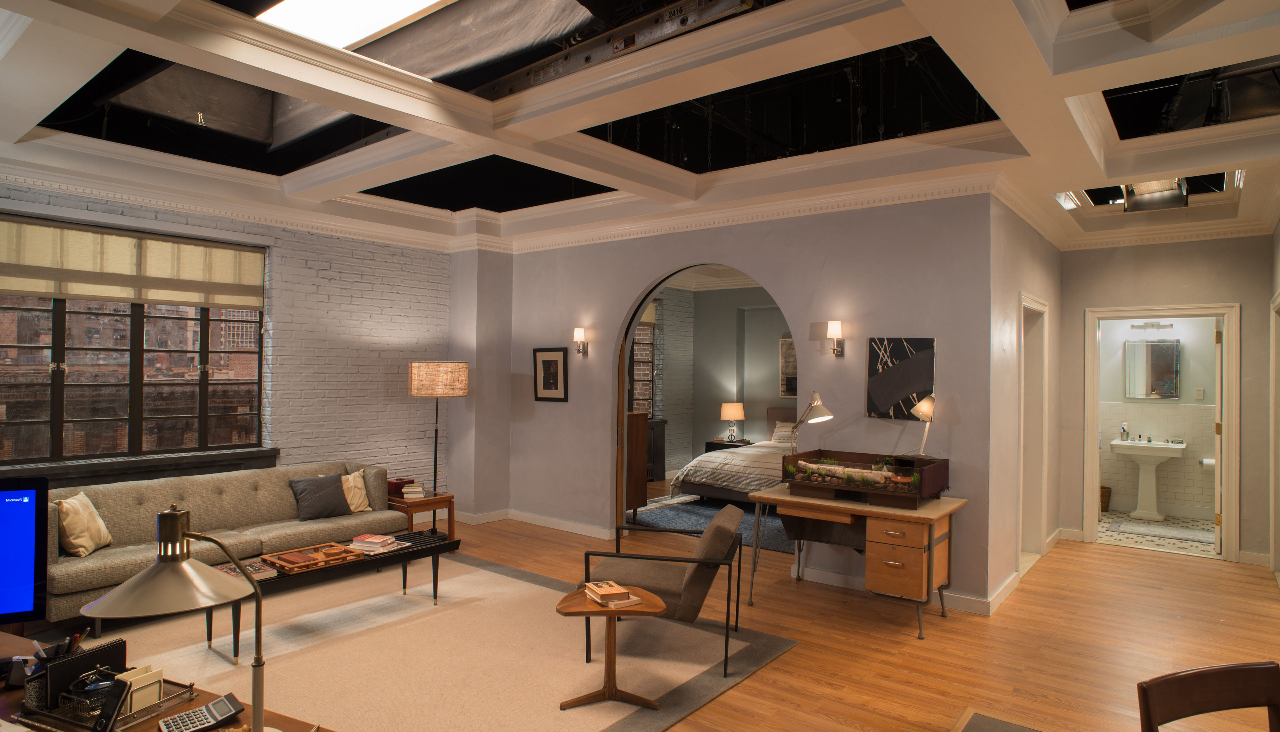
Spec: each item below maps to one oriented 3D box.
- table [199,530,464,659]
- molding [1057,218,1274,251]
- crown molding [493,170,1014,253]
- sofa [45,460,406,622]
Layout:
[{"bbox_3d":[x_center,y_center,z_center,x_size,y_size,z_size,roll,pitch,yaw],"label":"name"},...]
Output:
[{"bbox_3d":[-1.927,1.414,4.448,0.425,0.407,1.648,0,0,38],"label":"table"},{"bbox_3d":[4.520,-1.131,6.182,1.479,0.115,0.085,0,0,38],"label":"molding"},{"bbox_3d":[0.490,-1.183,5.865,4.520,0.115,0.085,0,0,37],"label":"crown molding"},{"bbox_3d":[-2.895,1.220,5.093,0.902,0.779,2.280,0,0,38],"label":"sofa"}]

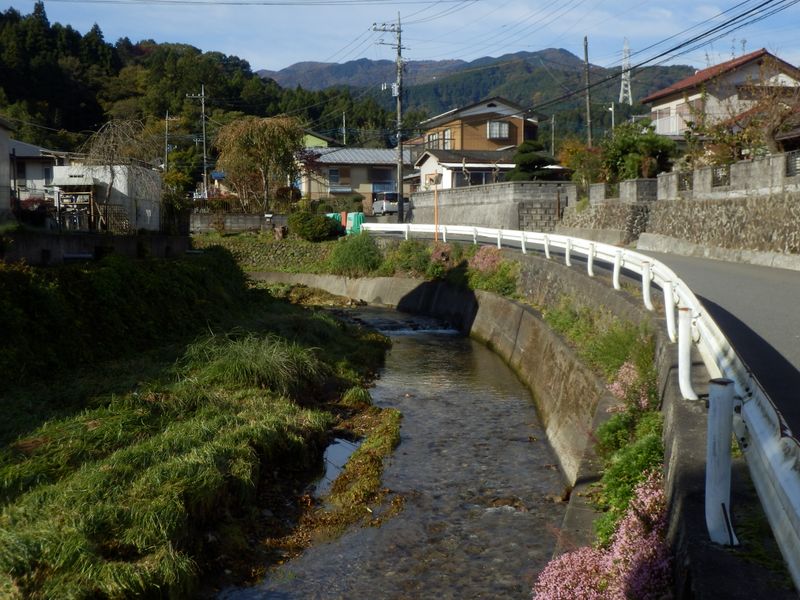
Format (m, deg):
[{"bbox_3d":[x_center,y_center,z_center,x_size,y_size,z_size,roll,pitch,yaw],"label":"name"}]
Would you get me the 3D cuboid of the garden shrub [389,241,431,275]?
[{"bbox_3d":[0.454,-1.774,51.000,1.750,1.550,1.550,0,4,0],"label":"garden shrub"}]

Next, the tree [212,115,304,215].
[{"bbox_3d":[-7.990,-7.760,67.000,5.100,5.600,4.900,0,3,0],"label":"tree"}]

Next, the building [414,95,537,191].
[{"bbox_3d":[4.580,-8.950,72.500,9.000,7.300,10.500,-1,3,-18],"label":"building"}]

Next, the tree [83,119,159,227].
[{"bbox_3d":[-12.569,-5.666,53.000,3.600,4.950,3.500,0,4,0],"label":"tree"}]

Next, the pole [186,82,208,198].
[{"bbox_3d":[-16.838,-13.096,98.000,1.650,9.800,0.450,-2,4,-20],"label":"pole"}]

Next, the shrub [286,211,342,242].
[{"bbox_3d":[-4.183,-3.579,57.000,2.600,1.500,2.200,0,4,0],"label":"shrub"}]

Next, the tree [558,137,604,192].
[{"bbox_3d":[8.440,-6.200,54.500,2.300,2.700,2.200,0,3,0],"label":"tree"}]

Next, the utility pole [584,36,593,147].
[{"bbox_3d":[12.400,-12.250,77.000,0.320,10.000,0.320,-3,4,0],"label":"utility pole"}]

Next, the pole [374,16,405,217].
[{"bbox_3d":[-0.560,-9.570,63.000,1.650,11.300,0.700,-1,3,-15],"label":"pole"}]

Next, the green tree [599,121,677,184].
[{"bbox_3d":[10.320,-6.170,51.000,3.300,3.200,3.100,0,3,0],"label":"green tree"}]

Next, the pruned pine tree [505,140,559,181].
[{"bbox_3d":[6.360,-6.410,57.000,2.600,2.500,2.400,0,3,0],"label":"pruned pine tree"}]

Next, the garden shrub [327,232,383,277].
[{"bbox_3d":[-2.050,-2.050,53.000,2.500,2.000,2.300,0,3,0],"label":"garden shrub"}]

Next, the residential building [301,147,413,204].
[{"bbox_3d":[-3.590,-9.265,91.000,8.300,5.000,7.200,-2,4,-18],"label":"residential building"}]

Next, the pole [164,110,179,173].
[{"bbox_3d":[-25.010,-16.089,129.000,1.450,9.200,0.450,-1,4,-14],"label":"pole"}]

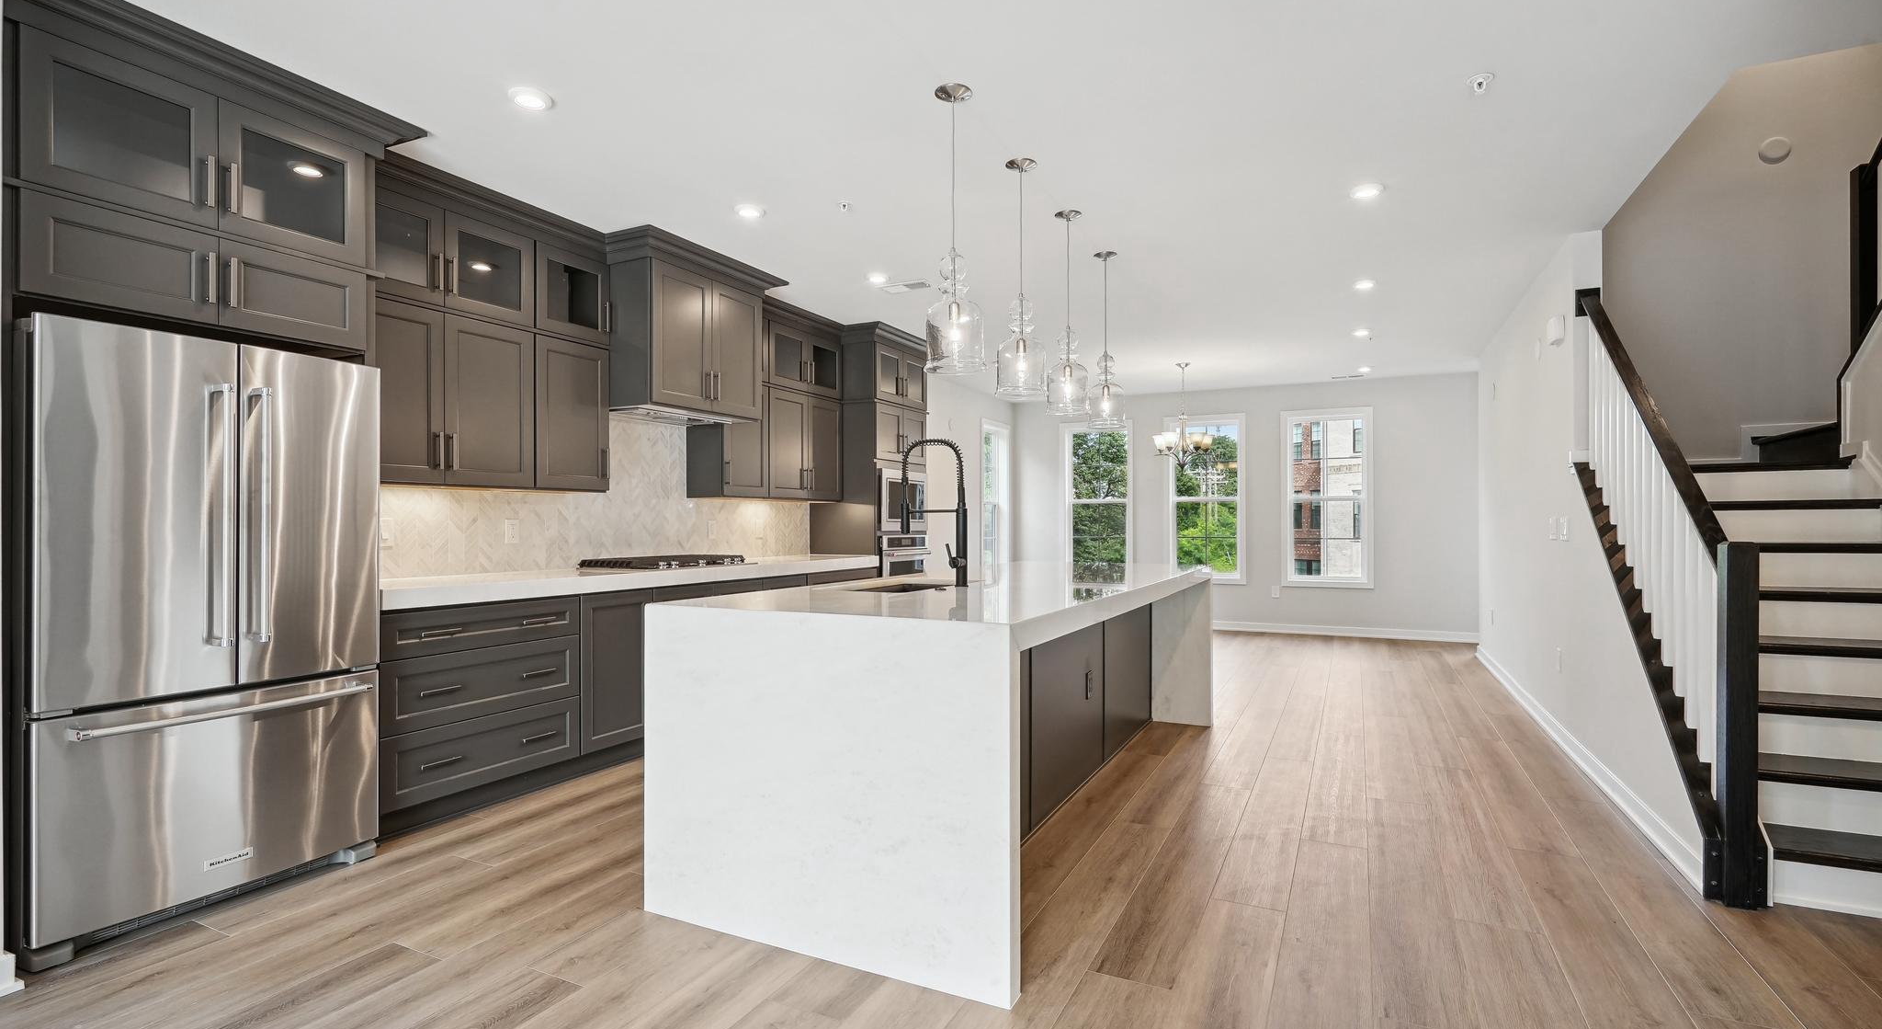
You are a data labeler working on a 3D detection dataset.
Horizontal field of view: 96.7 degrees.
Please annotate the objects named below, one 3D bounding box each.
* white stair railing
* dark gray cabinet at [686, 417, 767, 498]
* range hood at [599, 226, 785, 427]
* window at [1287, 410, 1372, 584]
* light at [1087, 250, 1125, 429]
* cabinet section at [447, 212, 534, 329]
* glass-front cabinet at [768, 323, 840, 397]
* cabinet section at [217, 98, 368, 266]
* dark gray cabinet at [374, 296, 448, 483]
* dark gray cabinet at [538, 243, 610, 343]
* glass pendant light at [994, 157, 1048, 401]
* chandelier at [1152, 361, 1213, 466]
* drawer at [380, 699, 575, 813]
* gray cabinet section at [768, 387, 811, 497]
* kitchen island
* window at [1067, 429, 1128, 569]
[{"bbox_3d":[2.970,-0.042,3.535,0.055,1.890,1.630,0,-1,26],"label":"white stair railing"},{"bbox_3d":[-1.416,-0.496,5.607,0.304,0.769,0.465,0,-1,26],"label":"dark gray cabinet"},{"bbox_3d":[-1.545,-1.016,4.928,0.680,0.880,1.120,0,-1,26],"label":"range hood"},{"bbox_3d":[4.129,-0.167,8.953,0.880,1.887,0.110,0,-1,26],"label":"window"},{"bbox_3d":[0.924,-0.969,4.668,0.216,0.958,0.216,0,-1,26],"label":"light"},{"bbox_3d":[-2.213,-1.105,3.917,0.340,0.437,0.442,0,-1,26],"label":"cabinet section"},{"bbox_3d":[-1.115,-1.117,6.208,0.313,0.432,0.878,0,-1,26],"label":"glass-front cabinet"},{"bbox_3d":[-2.449,-1.125,3.000,0.500,0.424,0.446,0,-1,26],"label":"cabinet section"},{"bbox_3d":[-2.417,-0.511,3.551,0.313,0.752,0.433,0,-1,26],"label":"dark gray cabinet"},{"bbox_3d":[-2.024,-1.119,4.383,0.304,0.454,0.448,0,-1,26],"label":"dark gray cabinet"},{"bbox_3d":[0.338,-0.988,3.506,0.218,0.984,0.218,0,-1,0],"label":"glass pendant light"},{"bbox_3d":[2.310,-0.936,7.953,0.580,0.977,0.580,0,-1,26],"label":"chandelier"},{"bbox_3d":[-2.119,0.995,3.641,0.500,0.280,0.888,0,-1,26],"label":"drawer"},{"bbox_3d":[-1.209,-0.486,5.937,0.340,0.742,0.446,0,-1,26],"label":"gray cabinet section"},{"bbox_3d":[0.342,0.767,3.792,1.223,0.952,3.236,0,-1,26],"label":"kitchen island"},{"bbox_3d":[1.872,-0.152,10.063,0.880,1.887,0.110,0,-1,26],"label":"window"}]

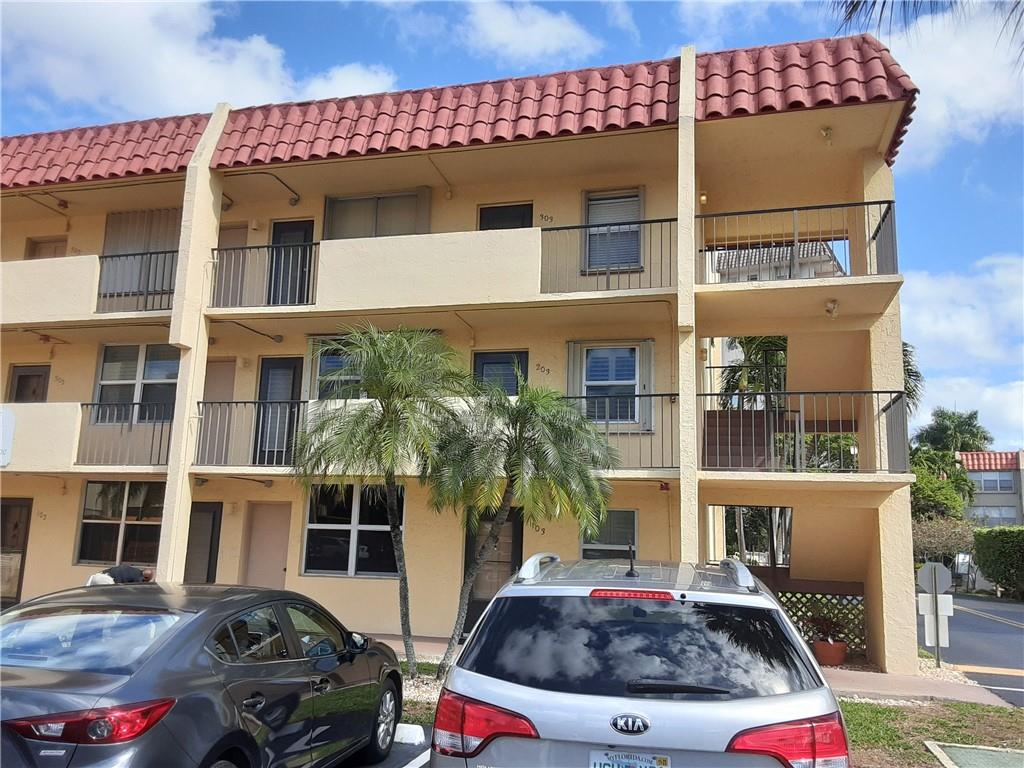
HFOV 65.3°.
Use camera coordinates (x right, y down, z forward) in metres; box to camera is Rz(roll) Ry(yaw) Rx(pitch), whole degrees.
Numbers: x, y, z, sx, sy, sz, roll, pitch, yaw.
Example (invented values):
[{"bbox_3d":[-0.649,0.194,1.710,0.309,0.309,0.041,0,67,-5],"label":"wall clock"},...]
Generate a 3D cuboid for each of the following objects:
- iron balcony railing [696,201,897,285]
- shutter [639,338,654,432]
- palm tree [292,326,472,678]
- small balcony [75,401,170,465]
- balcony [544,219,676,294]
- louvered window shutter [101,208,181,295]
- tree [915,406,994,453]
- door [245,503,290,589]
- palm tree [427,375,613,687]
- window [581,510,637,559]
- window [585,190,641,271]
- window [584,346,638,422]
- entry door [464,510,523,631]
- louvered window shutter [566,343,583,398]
[{"bbox_3d":[4.107,-1.786,11.820,2.644,1.091,1.552,-1,-10,15],"label":"iron balcony railing"},{"bbox_3d":[2.109,0.029,12.544,0.253,1.446,0.124,-1,-10,15],"label":"shutter"},{"bbox_3d":[-1.719,1.439,10.306,2.200,4.389,2.200,-1,-10,15],"label":"palm tree"},{"bbox_3d":[-6.402,0.842,13.382,2.160,1.063,0.067,-1,-10,15],"label":"small balcony"},{"bbox_3d":[1.518,-1.764,11.988,2.026,1.059,1.100,-1,-10,15],"label":"balcony"},{"bbox_3d":[-7.121,-2.572,15.474,2.081,1.676,0.135,-1,-10,15],"label":"louvered window shutter"},{"bbox_3d":[36.446,8.051,65.264,6.300,12.453,6.200,-1,-10,15],"label":"tree"},{"bbox_3d":[-4.248,3.115,13.804,0.846,2.106,0.120,-1,-10,15],"label":"door"},{"bbox_3d":[0.083,1.772,9.841,2.320,3.691,2.320,-1,-10,15],"label":"palm tree"},{"bbox_3d":[1.509,2.571,12.314,0.878,1.192,0.100,-1,-10,15],"label":"window"},{"bbox_3d":[1.663,-2.524,13.156,0.913,1.381,0.140,-1,-10,15],"label":"window"},{"bbox_3d":[1.581,0.000,12.729,0.877,1.241,0.120,-1,-10,15],"label":"window"},{"bbox_3d":[-0.294,3.030,12.714,0.934,2.076,0.100,-1,-10,15],"label":"entry door"},{"bbox_3d":[0.992,0.044,12.840,0.247,1.446,0.124,-1,-10,15],"label":"louvered window shutter"}]

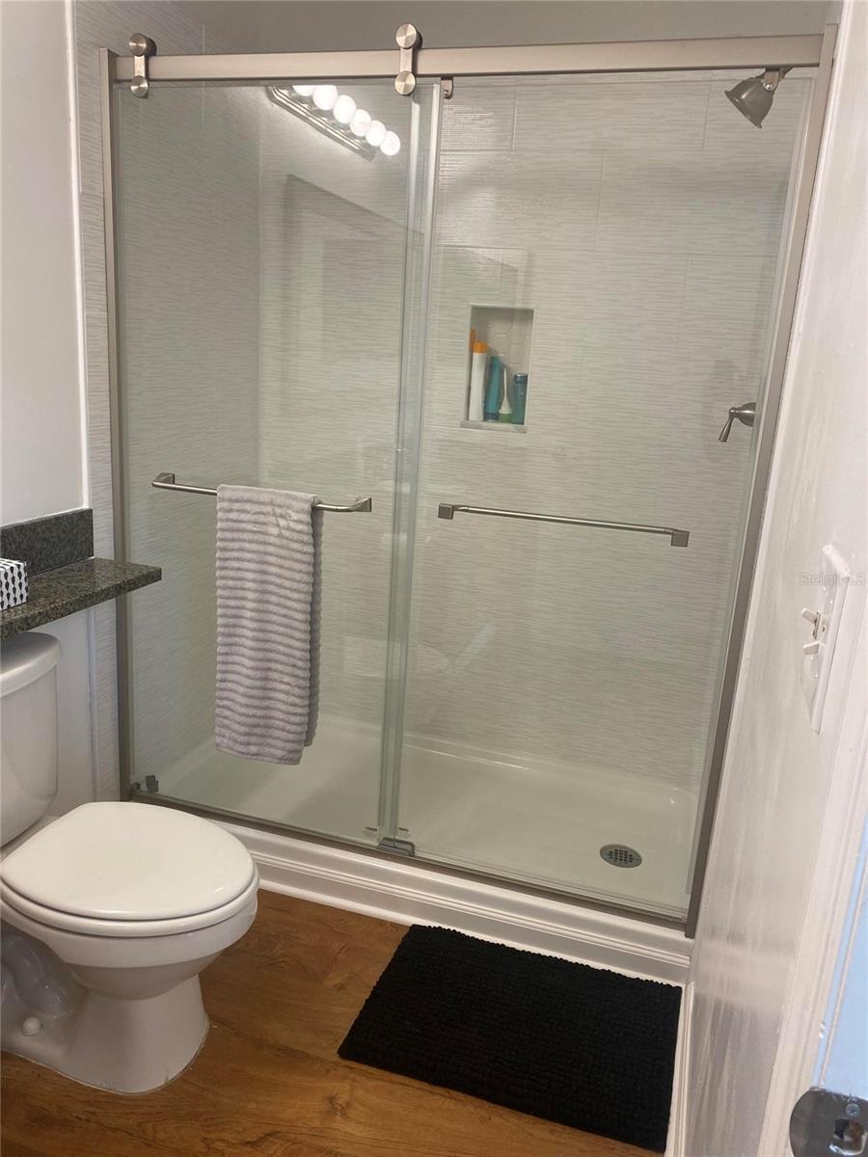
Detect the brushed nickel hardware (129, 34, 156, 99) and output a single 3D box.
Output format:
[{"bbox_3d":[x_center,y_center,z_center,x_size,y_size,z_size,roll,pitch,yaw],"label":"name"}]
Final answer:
[{"bbox_3d":[-0.643,-1.132,1.931,0.044,0.128,0.040,8,15,16],"label":"brushed nickel hardware"}]

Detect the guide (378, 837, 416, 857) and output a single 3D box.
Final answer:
[{"bbox_3d":[-0.094,0.667,2.172,0.082,0.022,0.037,8,15,16],"label":"guide"}]

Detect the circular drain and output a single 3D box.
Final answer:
[{"bbox_3d":[0.514,0.762,2.380,0.112,0.006,0.112,3,14,-1],"label":"circular drain"}]

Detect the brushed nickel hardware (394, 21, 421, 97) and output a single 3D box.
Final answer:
[{"bbox_3d":[-0.050,-1.044,1.760,0.044,0.128,0.040,8,15,16],"label":"brushed nickel hardware"}]

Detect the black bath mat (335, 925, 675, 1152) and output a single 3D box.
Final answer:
[{"bbox_3d":[0.181,0.925,1.819,0.625,0.018,0.432,8,15,16],"label":"black bath mat"}]

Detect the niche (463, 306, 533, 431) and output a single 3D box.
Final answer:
[{"bbox_3d":[0.200,-0.622,2.583,0.190,0.345,0.090,8,15,16],"label":"niche"}]

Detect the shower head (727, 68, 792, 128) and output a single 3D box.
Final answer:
[{"bbox_3d":[0.698,-1.035,1.849,0.112,0.100,0.112,47,21,3],"label":"shower head"}]

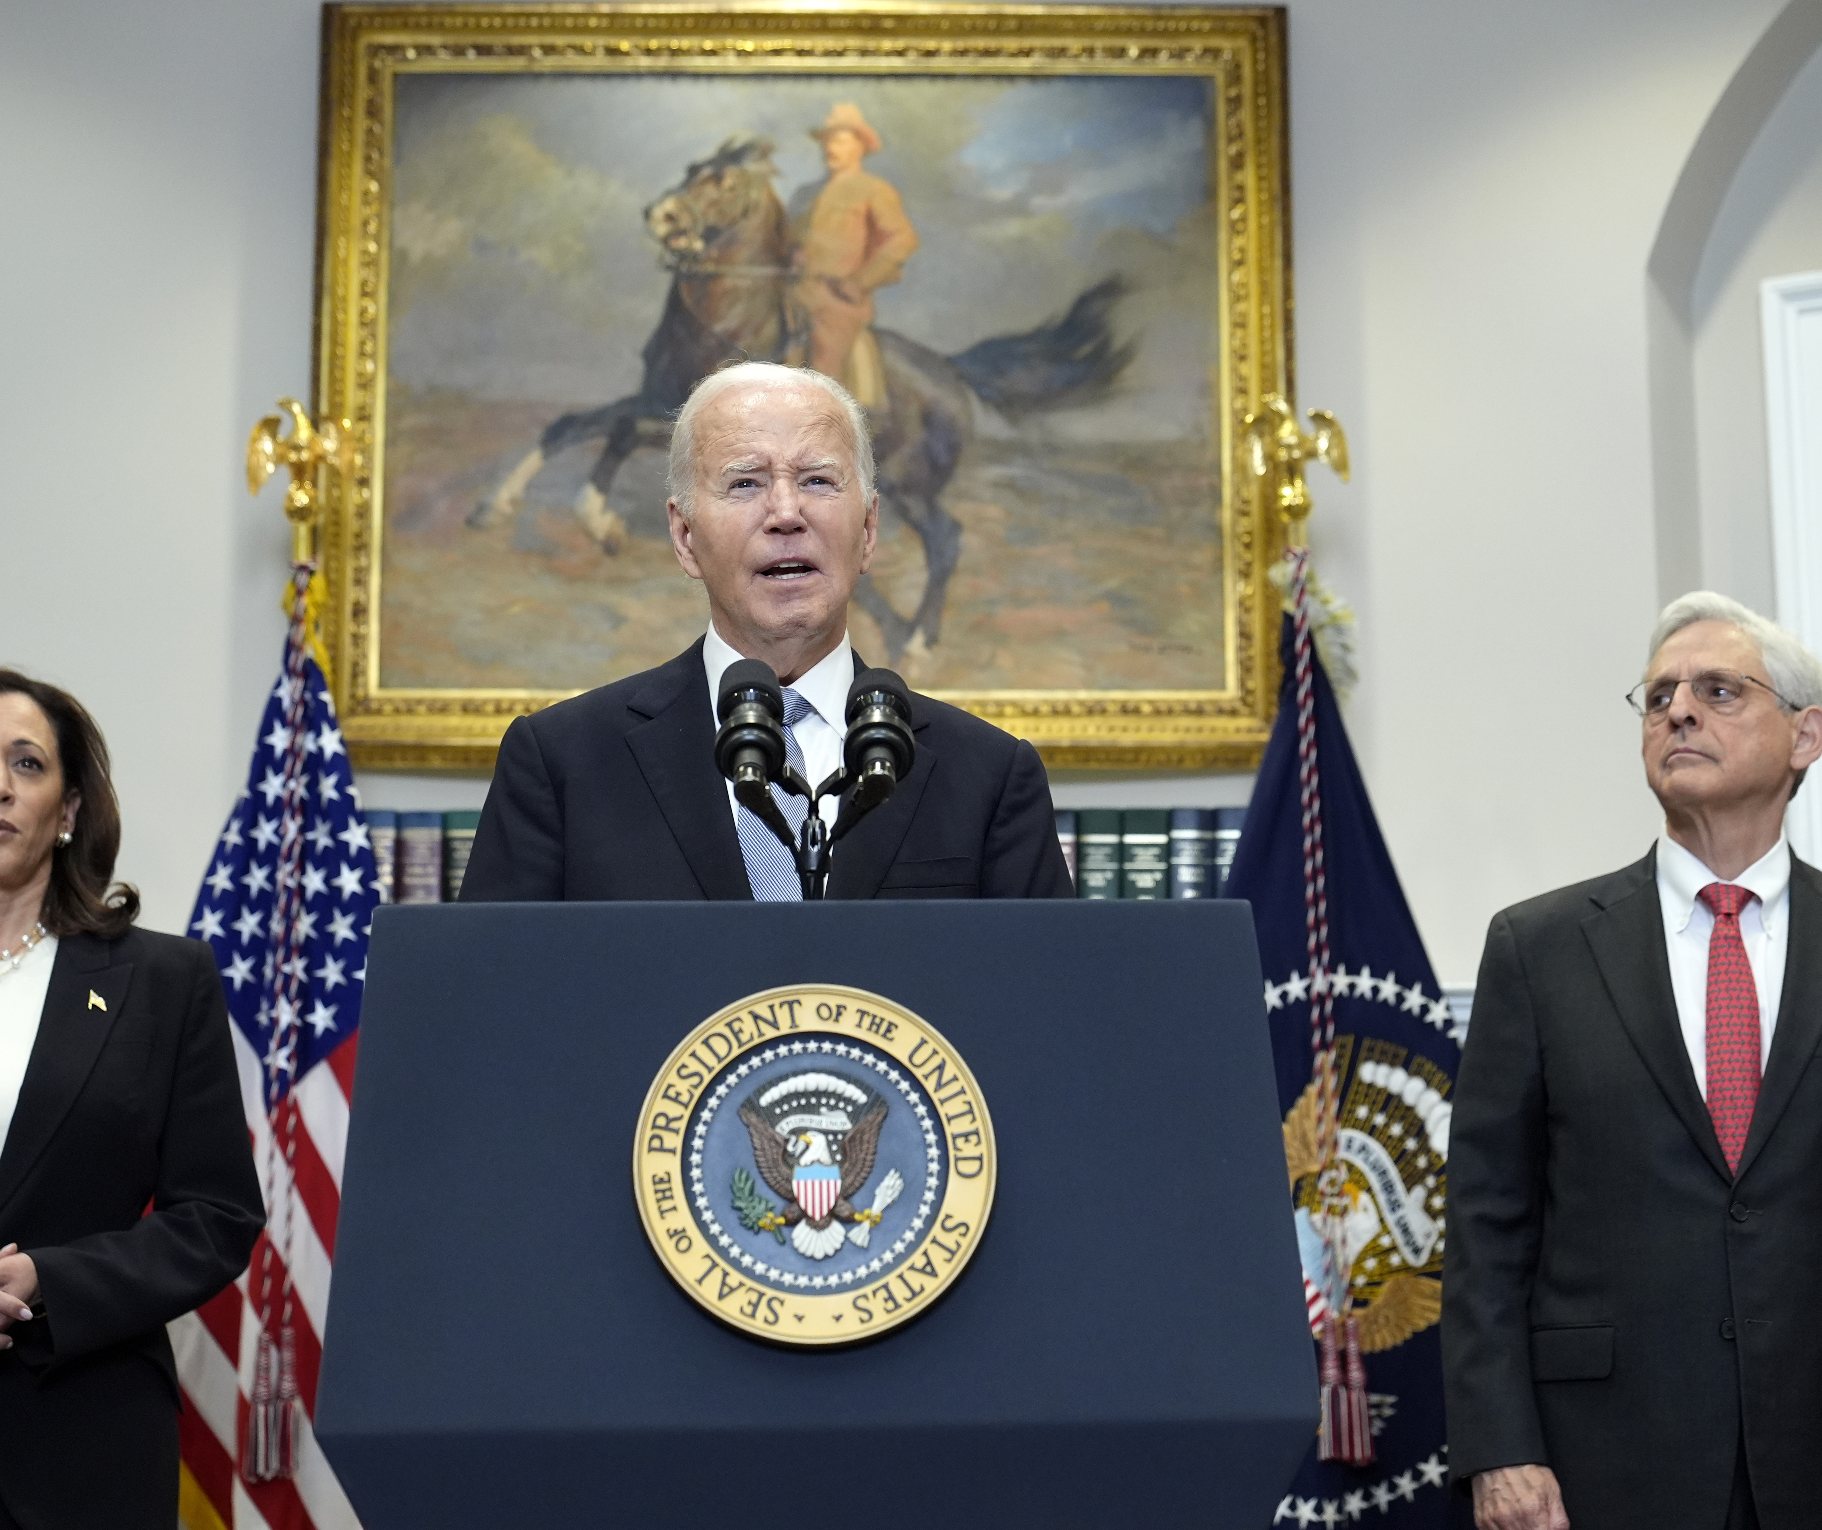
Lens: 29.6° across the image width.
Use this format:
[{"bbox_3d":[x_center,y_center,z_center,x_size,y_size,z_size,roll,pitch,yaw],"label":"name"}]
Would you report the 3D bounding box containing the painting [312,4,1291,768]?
[{"bbox_3d":[-0.153,-0.548,4.846,1.391,1.112,0.090,0,-9,0],"label":"painting"}]

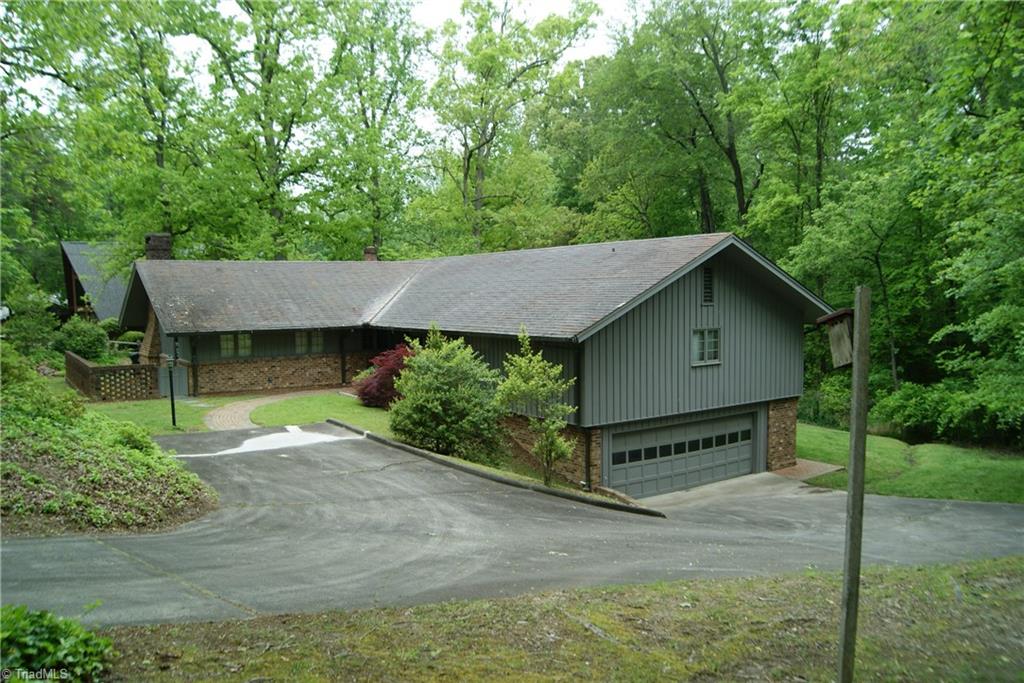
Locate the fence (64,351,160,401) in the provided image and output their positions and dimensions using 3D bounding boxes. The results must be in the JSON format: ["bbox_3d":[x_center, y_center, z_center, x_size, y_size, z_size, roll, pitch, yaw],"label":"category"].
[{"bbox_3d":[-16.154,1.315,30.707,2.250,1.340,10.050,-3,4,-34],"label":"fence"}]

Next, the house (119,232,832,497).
[{"bbox_3d":[-3.514,0.133,31.089,19.050,8.400,25.050,-3,4,-34],"label":"house"}]

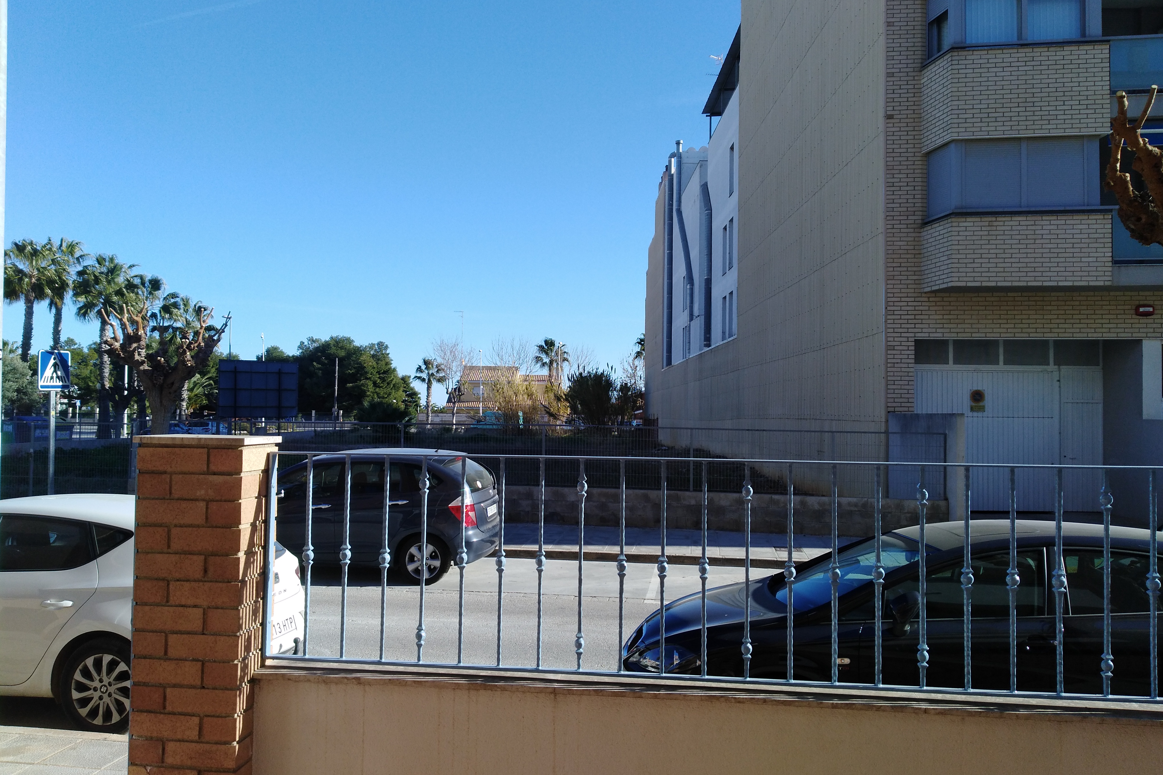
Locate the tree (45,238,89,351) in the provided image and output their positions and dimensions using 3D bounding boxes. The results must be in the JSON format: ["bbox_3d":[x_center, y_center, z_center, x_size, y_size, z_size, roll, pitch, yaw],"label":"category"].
[{"bbox_3d":[-28.427,-2.483,47.820,2.500,11.440,2.500,2,-2,-31],"label":"tree"}]

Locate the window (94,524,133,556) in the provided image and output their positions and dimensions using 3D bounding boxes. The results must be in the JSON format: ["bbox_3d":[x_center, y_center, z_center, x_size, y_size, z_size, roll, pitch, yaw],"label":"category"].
[{"bbox_3d":[-3.040,0.986,5.670,0.300,0.210,0.070,0,-2,6],"label":"window"}]

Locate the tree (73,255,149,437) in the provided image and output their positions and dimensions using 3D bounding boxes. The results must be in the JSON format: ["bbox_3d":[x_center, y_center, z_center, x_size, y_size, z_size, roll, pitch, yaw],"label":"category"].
[{"bbox_3d":[-23.359,-1.701,42.848,3.300,9.680,3.300,2,-2,-29],"label":"tree"}]

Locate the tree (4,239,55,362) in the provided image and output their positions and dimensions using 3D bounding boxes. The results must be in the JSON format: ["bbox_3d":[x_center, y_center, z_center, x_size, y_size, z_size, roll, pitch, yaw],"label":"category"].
[{"bbox_3d":[-29.111,-2.347,45.827,2.700,11.030,2.700,2,-2,-32],"label":"tree"}]

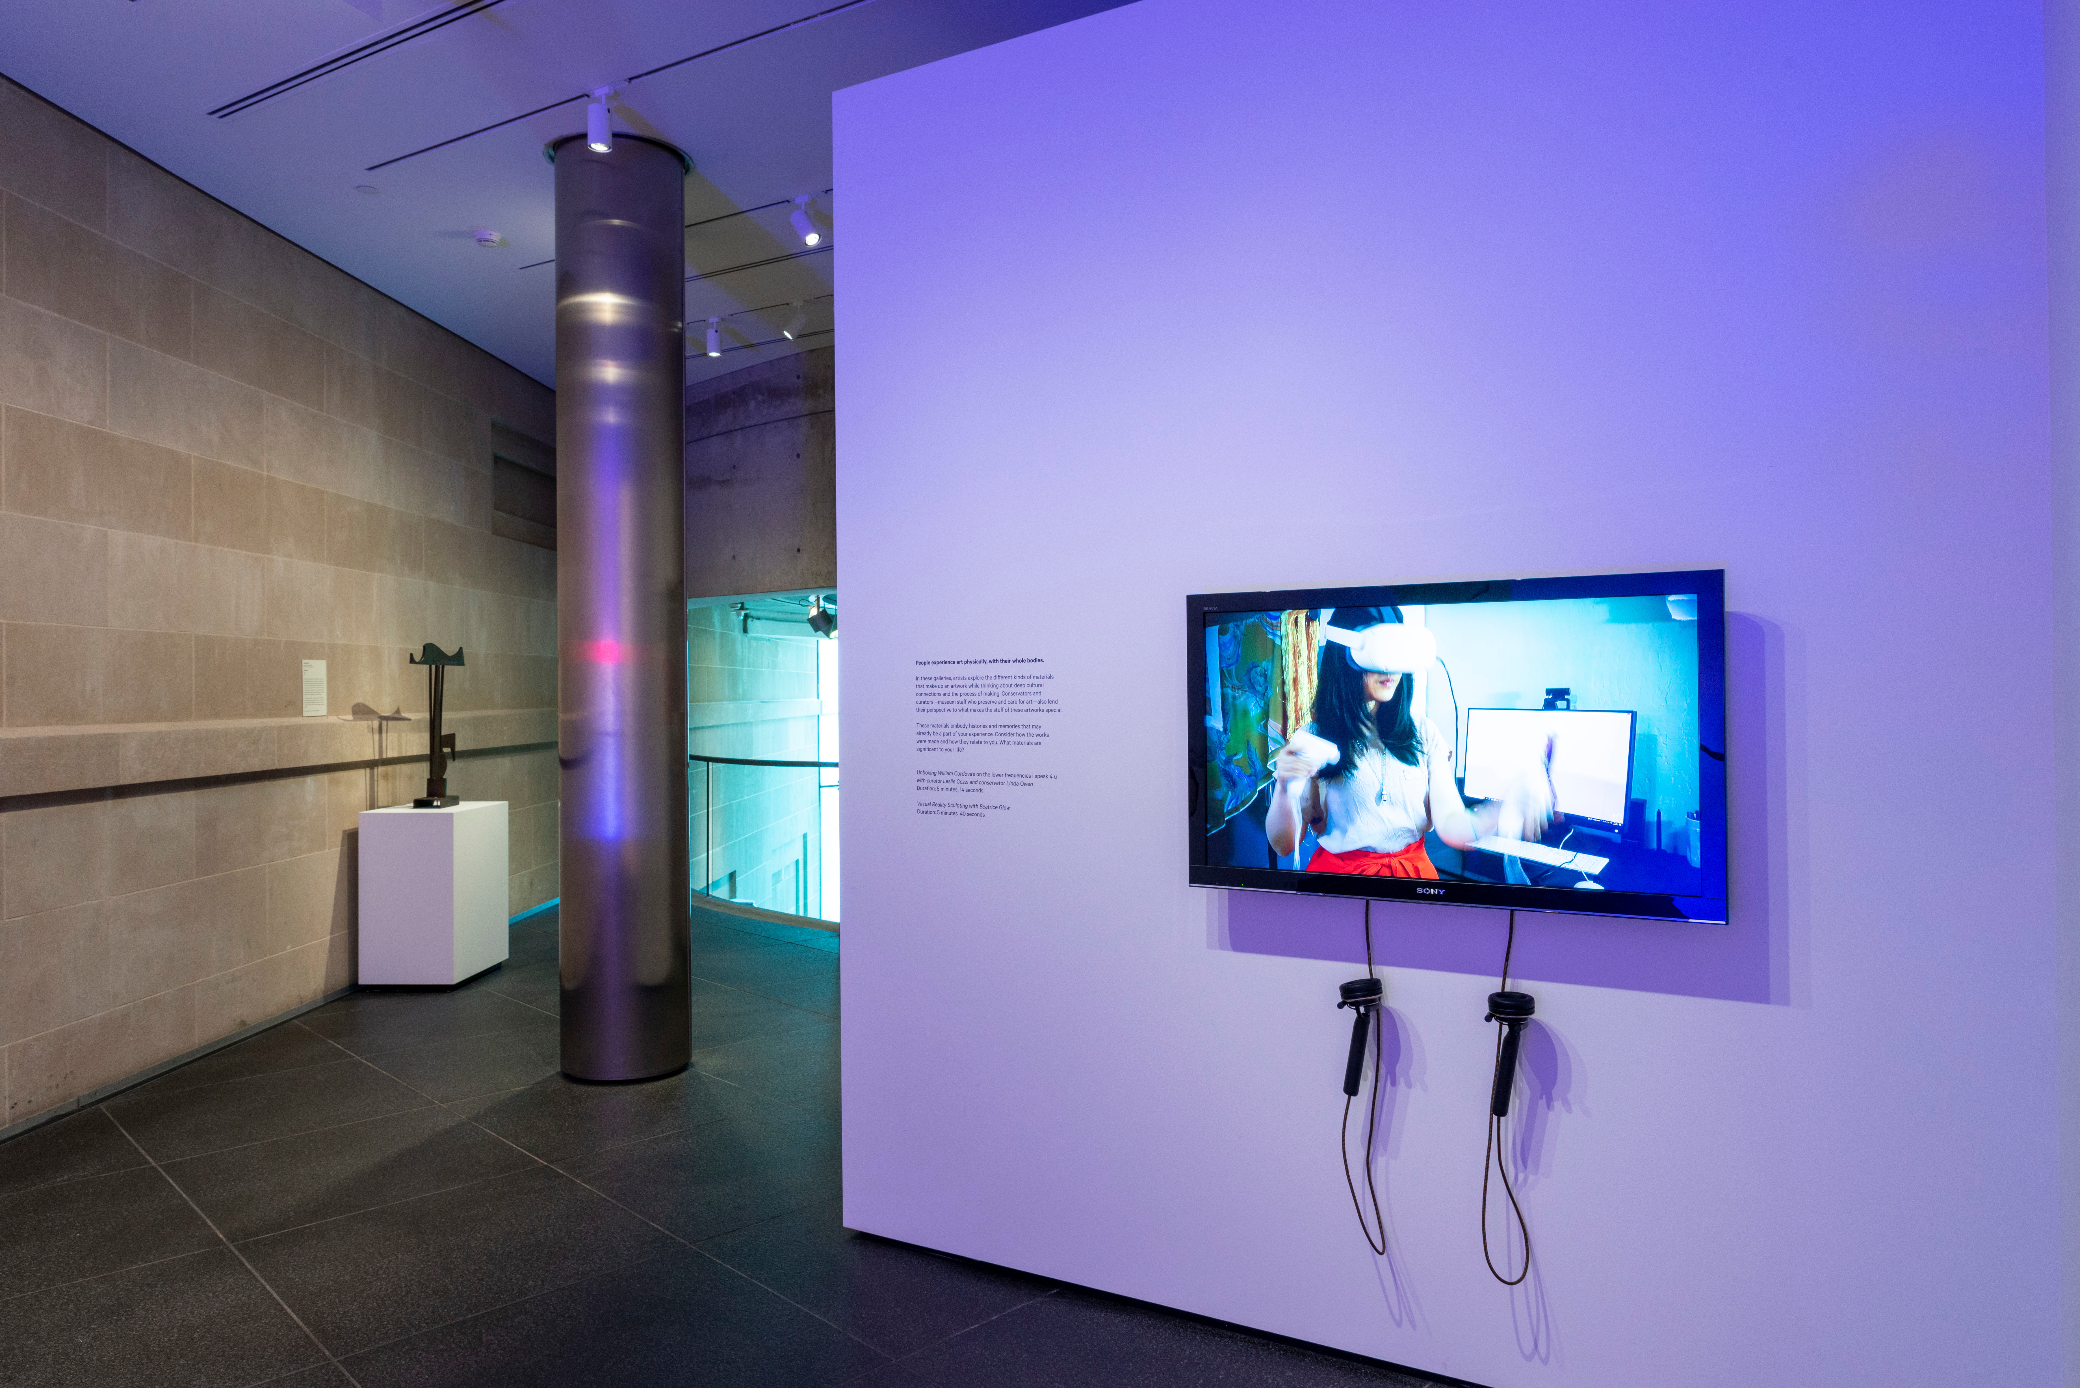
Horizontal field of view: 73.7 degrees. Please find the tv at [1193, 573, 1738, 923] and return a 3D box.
[{"bbox_3d":[0.834,0.104,2.919,1.106,0.664,0.080,0,0,31],"label":"tv"}]

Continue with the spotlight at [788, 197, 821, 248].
[{"bbox_3d":[-1.010,-2.032,5.970,0.153,0.222,0.080,0,0,38],"label":"spotlight"}]

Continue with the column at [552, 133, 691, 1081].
[{"bbox_3d":[-1.690,-0.320,5.638,0.506,3.660,0.506,0,0,-17],"label":"column"}]

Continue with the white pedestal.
[{"bbox_3d":[-3.218,1.065,7.412,0.486,0.917,0.704,0,0,1],"label":"white pedestal"}]

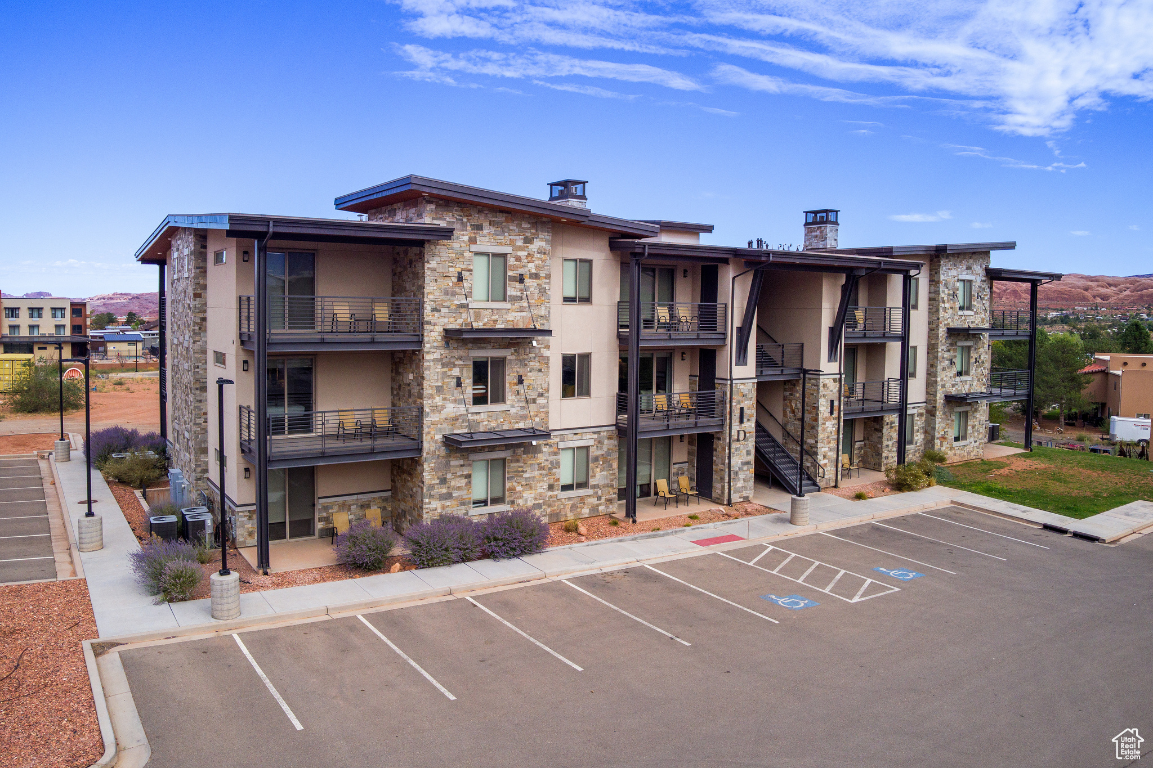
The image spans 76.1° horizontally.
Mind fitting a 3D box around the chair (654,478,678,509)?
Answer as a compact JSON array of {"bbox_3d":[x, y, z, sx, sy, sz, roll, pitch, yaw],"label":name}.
[{"bbox_3d":[3.269,3.985,26.700,0.580,0.940,0.700,-2,4,-31],"label":"chair"}]

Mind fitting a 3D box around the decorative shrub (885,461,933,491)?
[{"bbox_3d":[13.932,3.906,31.000,1.750,1.100,1.600,-2,5,-32],"label":"decorative shrub"}]

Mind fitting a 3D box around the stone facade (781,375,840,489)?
[{"bbox_3d":[9.831,1.853,30.773,1.400,4.600,1.900,-2,4,-31],"label":"stone facade"}]

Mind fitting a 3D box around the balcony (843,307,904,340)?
[{"bbox_3d":[12.877,-2.717,32.441,3.846,1.275,0.759,-2,5,-30],"label":"balcony"}]

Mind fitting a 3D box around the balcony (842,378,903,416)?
[{"bbox_3d":[12.464,0.522,32.053,4.000,1.270,0.950,-2,4,-32],"label":"balcony"}]

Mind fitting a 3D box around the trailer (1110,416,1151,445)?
[{"bbox_3d":[42.202,3.589,55.372,3.200,2.150,1.850,2,4,20],"label":"trailer"}]

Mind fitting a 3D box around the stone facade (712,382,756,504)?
[{"bbox_3d":[6.124,2.245,28.830,1.437,4.716,0.860,-2,5,-30],"label":"stone facade"}]

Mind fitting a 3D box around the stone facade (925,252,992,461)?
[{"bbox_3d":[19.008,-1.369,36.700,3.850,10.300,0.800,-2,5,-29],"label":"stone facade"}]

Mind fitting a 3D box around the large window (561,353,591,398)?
[{"bbox_3d":[0.006,-0.271,25.500,1.200,1.520,0.140,-2,5,-29],"label":"large window"}]

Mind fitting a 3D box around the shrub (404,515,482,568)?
[{"bbox_3d":[-3.858,4.337,21.100,2.000,1.200,1.750,-2,5,-32],"label":"shrub"}]

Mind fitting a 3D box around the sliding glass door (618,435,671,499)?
[{"bbox_3d":[2.720,3.316,29.322,2.611,2.429,0.132,-2,5,-30],"label":"sliding glass door"}]

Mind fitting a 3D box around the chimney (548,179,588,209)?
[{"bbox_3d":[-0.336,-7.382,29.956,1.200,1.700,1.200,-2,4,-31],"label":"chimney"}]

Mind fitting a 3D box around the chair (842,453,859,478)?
[{"bbox_3d":[12.405,3.807,33.430,0.607,0.982,0.668,-2,5,-30],"label":"chair"}]

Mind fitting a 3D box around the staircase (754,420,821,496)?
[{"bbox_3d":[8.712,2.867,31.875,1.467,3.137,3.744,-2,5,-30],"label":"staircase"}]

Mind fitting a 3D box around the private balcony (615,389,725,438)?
[{"bbox_3d":[3.529,0.942,27.175,4.200,1.295,0.992,-2,5,-30],"label":"private balcony"}]

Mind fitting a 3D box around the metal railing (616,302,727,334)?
[{"bbox_3d":[3.493,-2.290,26.711,3.900,1.220,1.100,-2,4,-31],"label":"metal railing"}]

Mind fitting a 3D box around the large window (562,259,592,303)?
[{"bbox_3d":[0.009,-3.516,25.324,1.164,1.498,0.121,-2,5,-30],"label":"large window"}]

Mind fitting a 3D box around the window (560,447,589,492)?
[{"bbox_3d":[-0.054,2.821,24.400,1.170,1.500,0.130,-2,5,-32],"label":"window"}]

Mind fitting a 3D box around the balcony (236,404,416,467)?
[{"bbox_3d":[-7.122,1.339,21.670,4.650,1.280,1.900,-2,4,-30],"label":"balcony"}]

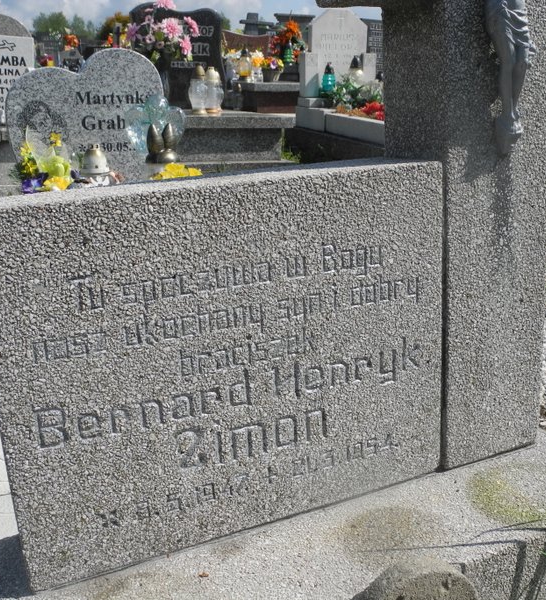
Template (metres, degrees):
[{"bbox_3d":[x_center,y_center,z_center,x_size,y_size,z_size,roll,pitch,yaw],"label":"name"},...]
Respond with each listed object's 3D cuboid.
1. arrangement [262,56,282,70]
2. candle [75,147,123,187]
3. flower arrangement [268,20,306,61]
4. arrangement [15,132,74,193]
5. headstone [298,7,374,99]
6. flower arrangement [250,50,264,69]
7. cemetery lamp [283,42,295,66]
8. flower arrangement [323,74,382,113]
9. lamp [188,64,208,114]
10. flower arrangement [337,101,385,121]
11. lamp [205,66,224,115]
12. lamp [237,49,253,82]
[{"bbox_3d":[-0.005,-2.108,6.604,0.193,0.119,0.193,2,19,-1],"label":"arrangement"},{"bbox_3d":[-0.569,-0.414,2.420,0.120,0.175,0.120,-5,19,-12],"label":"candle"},{"bbox_3d":[0.146,-2.587,7.400,0.340,0.410,0.300,0,18,1],"label":"flower arrangement"},{"bbox_3d":[-0.746,-0.446,2.420,0.175,0.195,0.140,-6,19,-16],"label":"arrangement"},{"bbox_3d":[0.545,-2.068,6.240,0.594,0.691,0.160,-5,20,-23],"label":"headstone"},{"bbox_3d":[-0.149,-2.160,6.656,0.121,0.157,0.121,-5,20,-23],"label":"flower arrangement"},{"bbox_3d":[0.161,-2.395,7.200,0.105,0.230,0.105,0,18,1],"label":"cemetery lamp"},{"bbox_3d":[0.641,-1.538,5.500,0.460,0.250,0.320,1,19,6],"label":"flower arrangement"},{"bbox_3d":[-0.489,-1.361,4.784,0.126,0.303,0.126,2,19,-1],"label":"lamp"},{"bbox_3d":[0.684,-1.397,5.460,0.436,0.126,0.280,-5,20,-23],"label":"flower arrangement"},{"bbox_3d":[-0.389,-1.384,4.867,0.120,0.287,0.120,2,19,-1],"label":"lamp"},{"bbox_3d":[-0.215,-1.839,5.800,0.118,0.250,0.118,-1,18,-2],"label":"lamp"}]

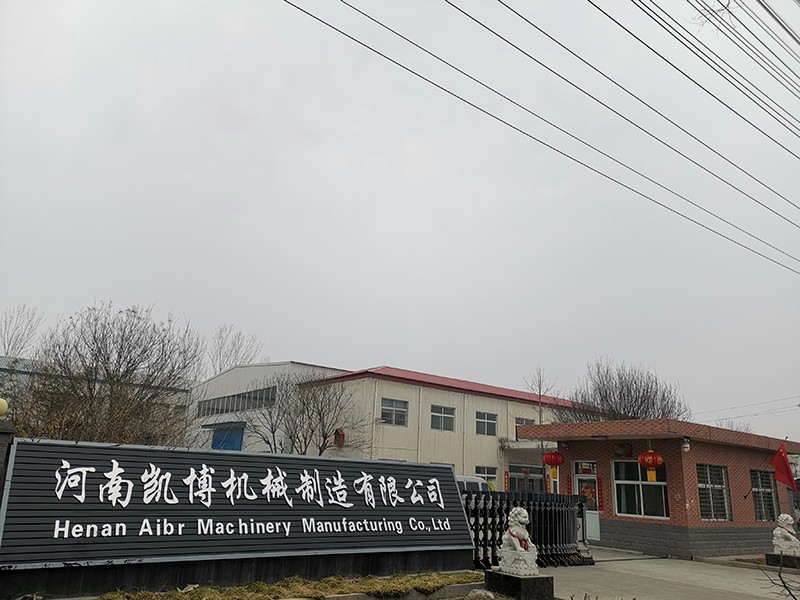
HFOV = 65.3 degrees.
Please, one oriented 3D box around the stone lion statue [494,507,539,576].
[{"bbox_3d":[1.892,3.815,9.910,0.410,0.970,0.500,14,-20,-35],"label":"stone lion statue"}]

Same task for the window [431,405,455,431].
[{"bbox_3d":[2.655,7.259,38.075,1.868,1.468,0.150,13,-19,-33],"label":"window"}]

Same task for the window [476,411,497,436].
[{"bbox_3d":[5.574,7.971,40.032,1.787,1.421,0.150,13,-19,-33],"label":"window"}]

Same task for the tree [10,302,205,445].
[{"bbox_3d":[-7.880,3.063,16.761,4.783,6.090,5.000,10,-18,-24],"label":"tree"}]

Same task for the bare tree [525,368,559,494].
[{"bbox_3d":[5.909,5.994,25.829,1.464,6.550,1.500,-1,-16,13],"label":"bare tree"}]

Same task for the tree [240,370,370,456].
[{"bbox_3d":[-3.116,4.792,20.200,4.219,5.043,3.800,5,-16,-8],"label":"tree"}]

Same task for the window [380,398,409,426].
[{"bbox_3d":[-0.259,6.561,36.117,1.879,1.513,0.150,13,-19,-33],"label":"window"}]

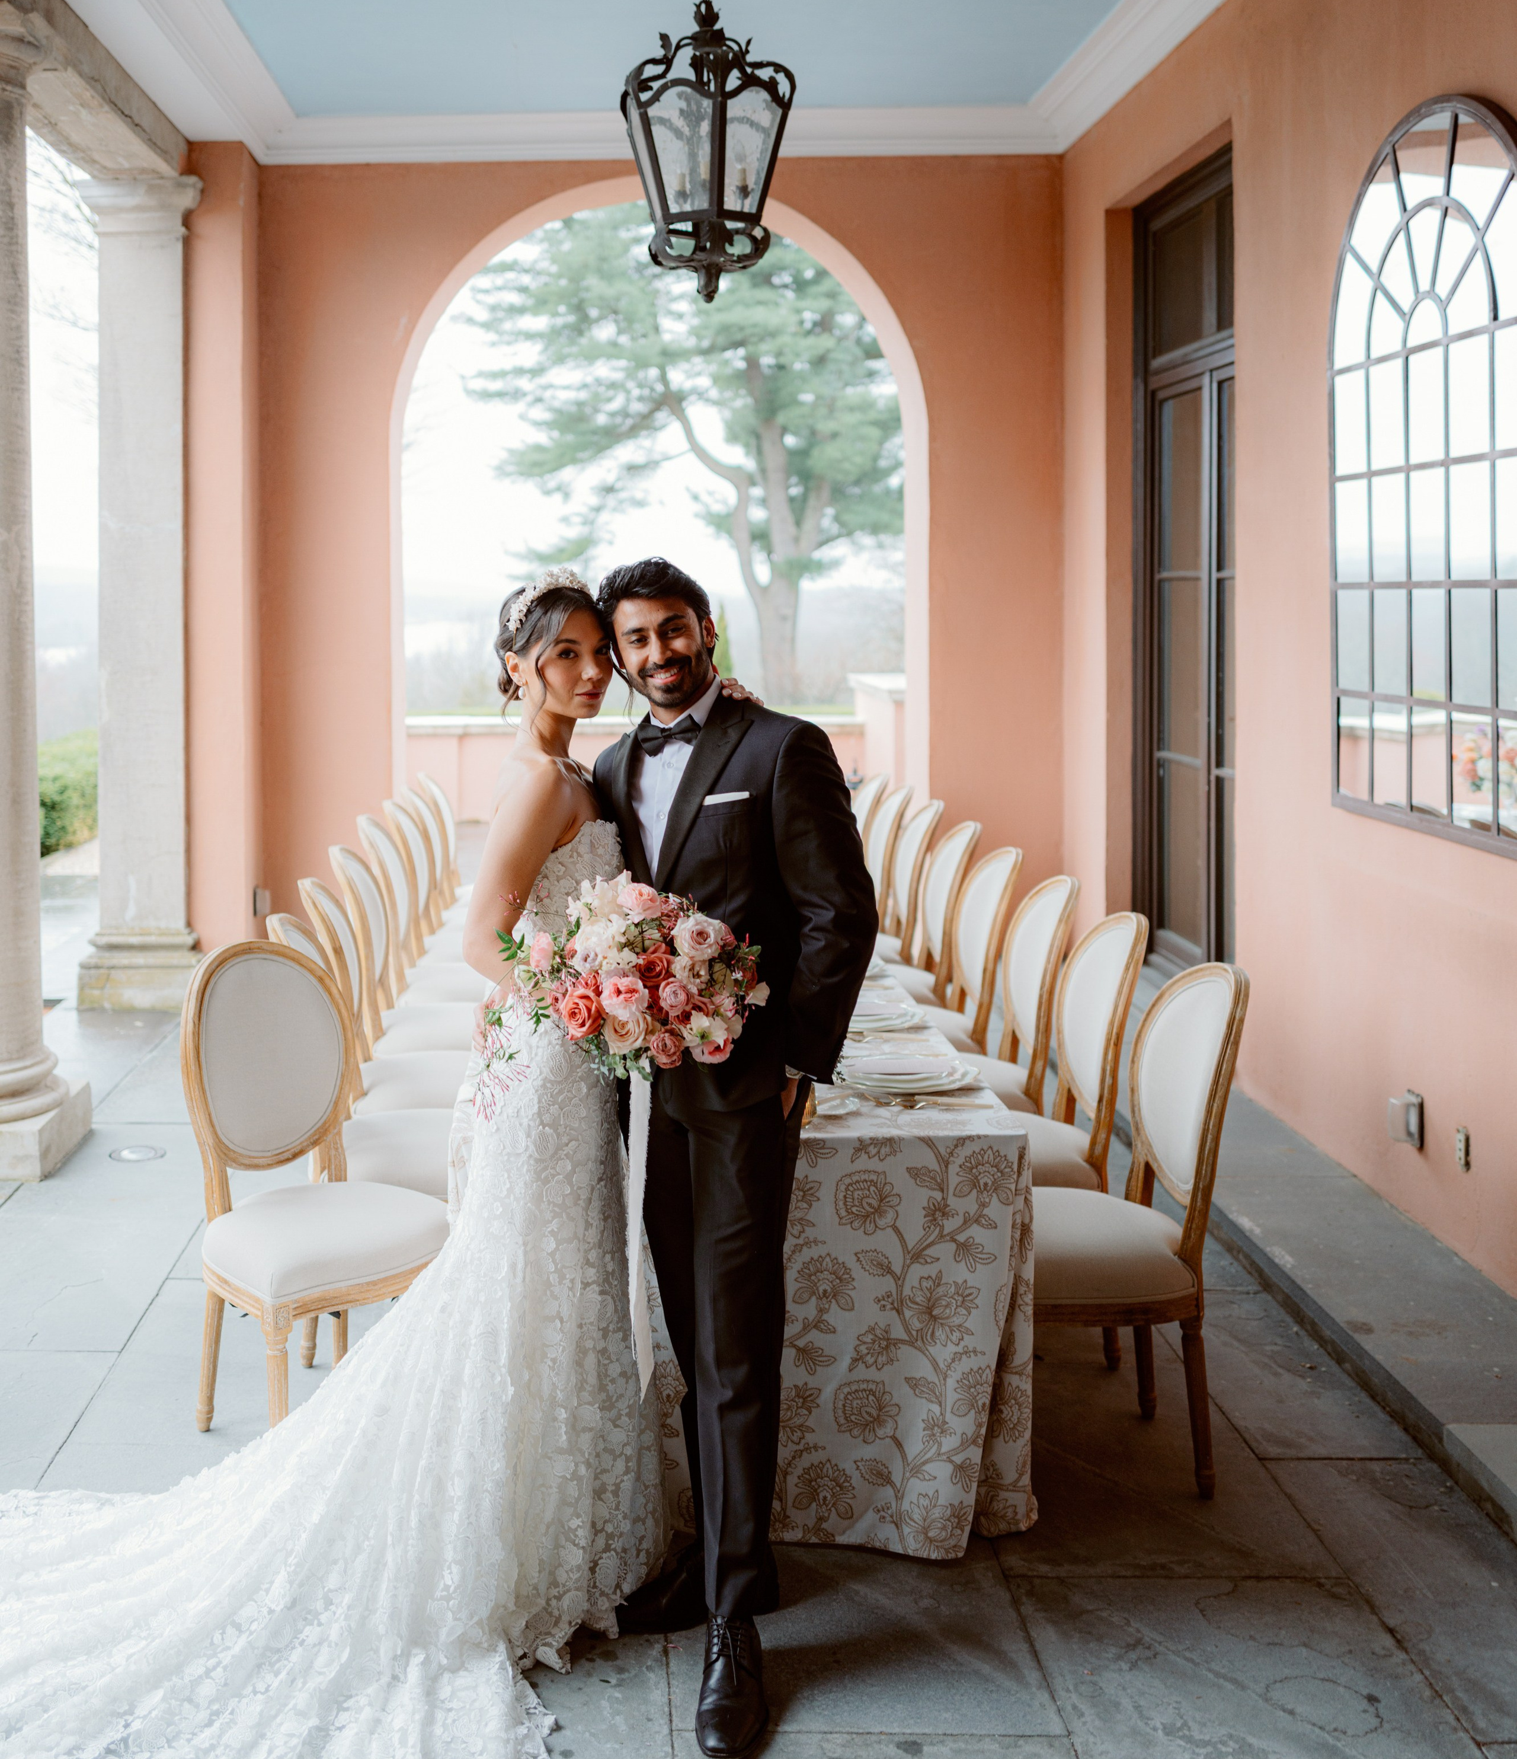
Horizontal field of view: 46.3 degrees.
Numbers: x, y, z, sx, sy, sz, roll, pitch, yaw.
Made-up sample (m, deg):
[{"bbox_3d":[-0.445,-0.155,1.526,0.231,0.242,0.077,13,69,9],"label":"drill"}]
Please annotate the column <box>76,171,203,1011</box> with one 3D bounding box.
[{"bbox_3d":[-2.566,-1.193,7.350,0.520,3.400,0.420,-1,7,-2],"label":"column"}]

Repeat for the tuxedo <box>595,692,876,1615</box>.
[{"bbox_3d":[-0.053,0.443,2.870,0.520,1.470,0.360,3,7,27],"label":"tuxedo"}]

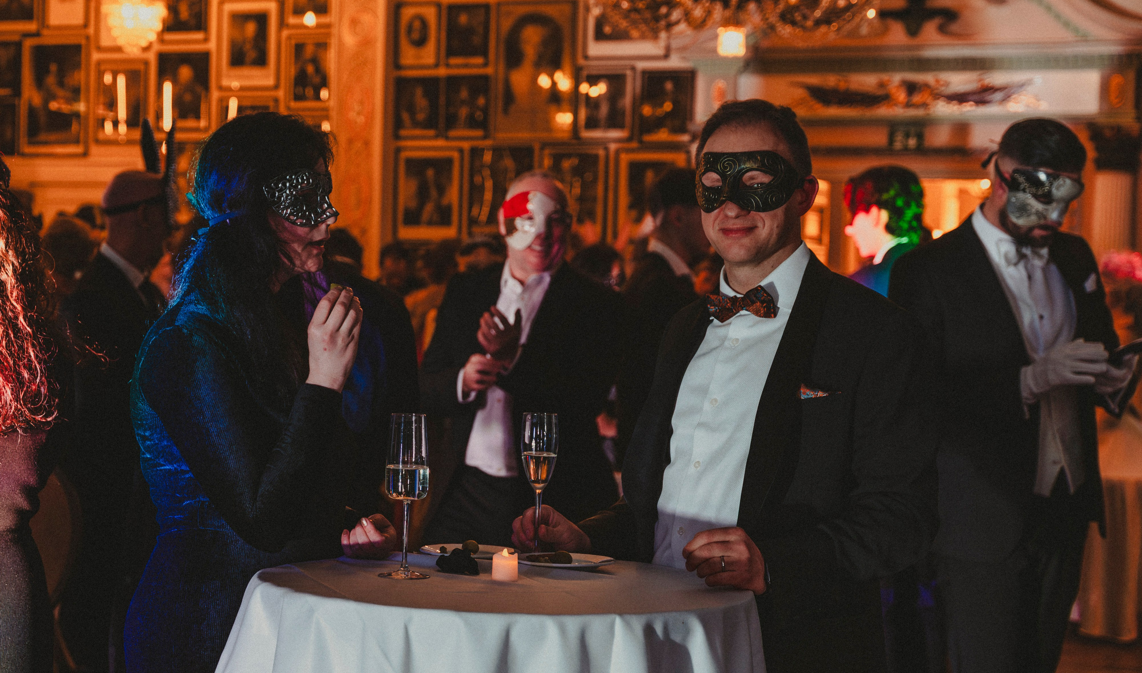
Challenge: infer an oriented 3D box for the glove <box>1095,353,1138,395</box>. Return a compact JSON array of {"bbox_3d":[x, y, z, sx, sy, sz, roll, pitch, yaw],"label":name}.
[{"bbox_3d":[1.009,0.070,3.070,0.090,0.090,0.125,2,1,37],"label":"glove"}]

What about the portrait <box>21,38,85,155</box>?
[{"bbox_3d":[-3.582,-1.656,11.415,0.456,0.797,0.040,2,1,17],"label":"portrait"}]

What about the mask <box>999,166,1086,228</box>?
[{"bbox_3d":[0.883,-0.261,3.065,0.162,0.112,0.085,9,18,-10],"label":"mask"}]

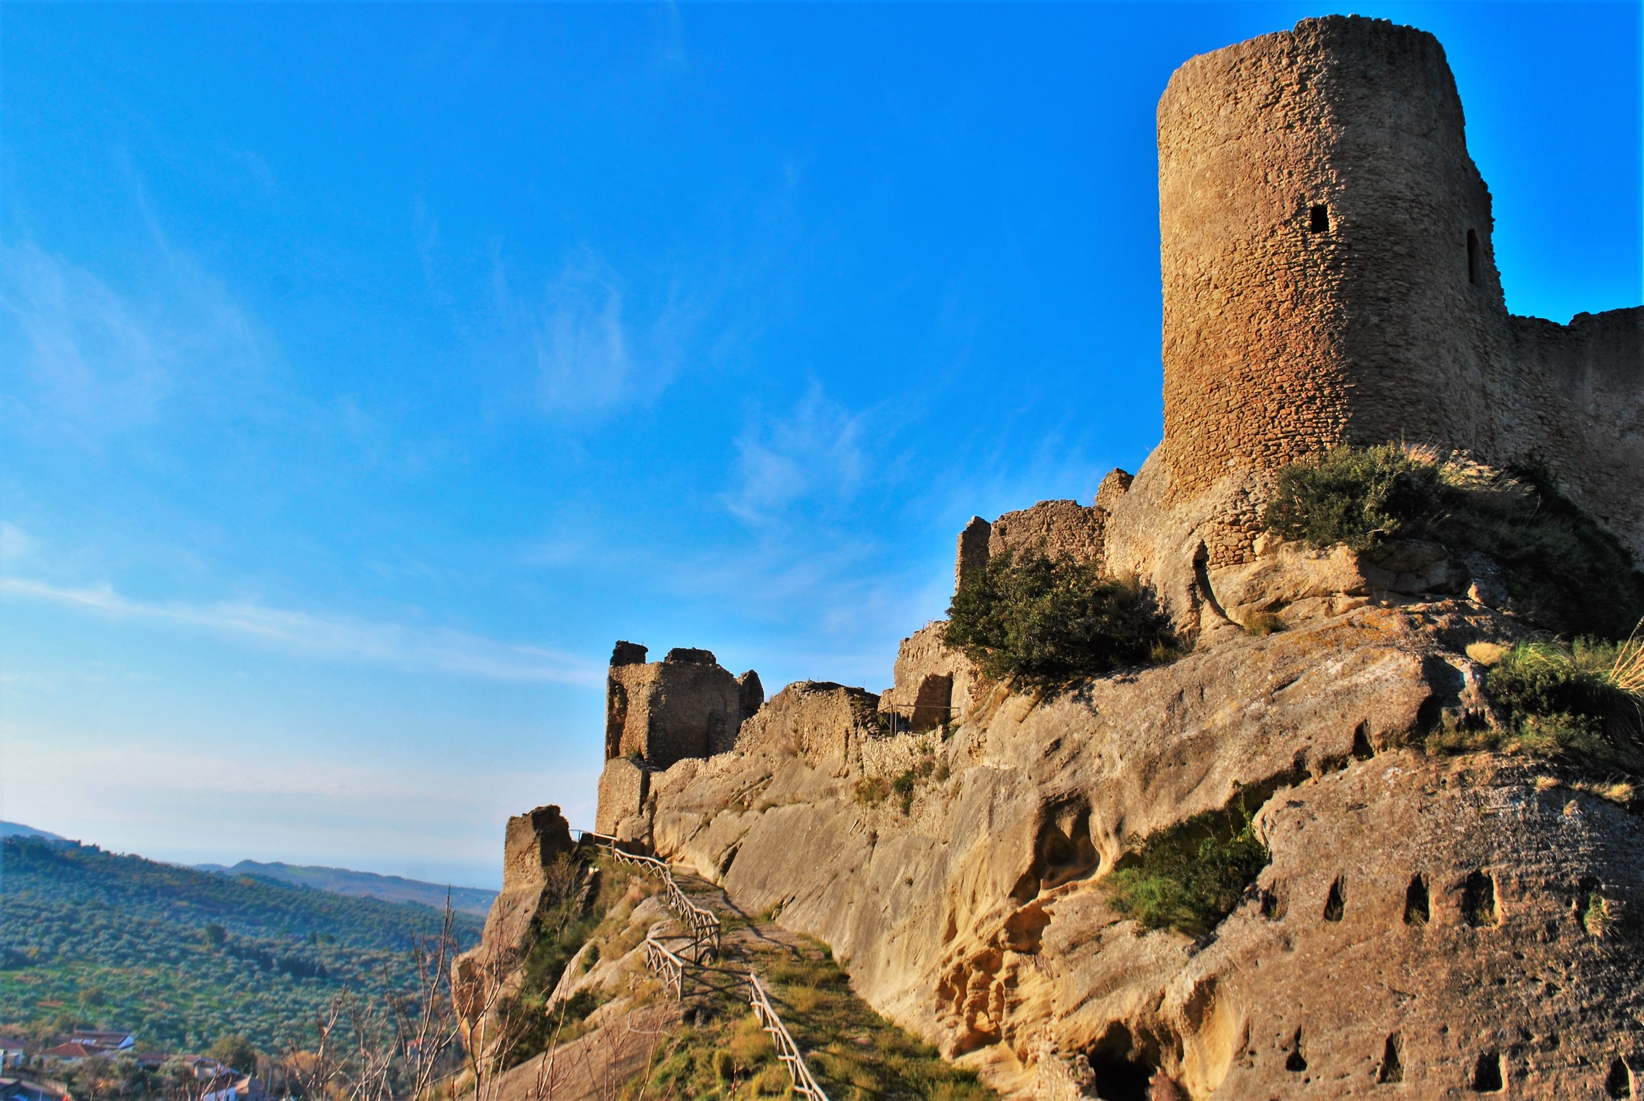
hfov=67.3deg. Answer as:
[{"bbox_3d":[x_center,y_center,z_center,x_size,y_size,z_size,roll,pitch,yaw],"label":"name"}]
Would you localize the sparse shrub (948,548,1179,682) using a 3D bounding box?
[{"bbox_3d":[7.045,1.974,36.500,6.500,3.700,4.500,-2,-14,11],"label":"sparse shrub"}]

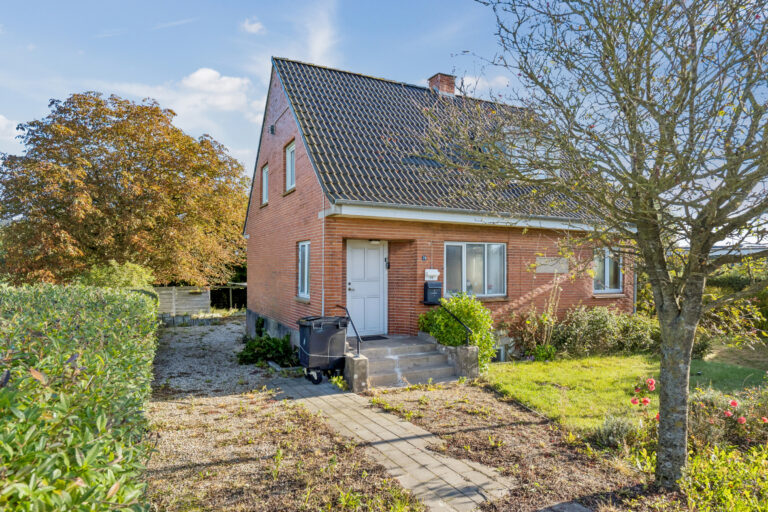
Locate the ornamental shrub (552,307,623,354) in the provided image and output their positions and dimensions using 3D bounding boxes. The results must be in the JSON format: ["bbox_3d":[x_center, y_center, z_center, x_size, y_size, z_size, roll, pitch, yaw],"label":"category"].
[{"bbox_3d":[5.072,1.825,11.649,2.250,1.170,1.330,1,-2,-26],"label":"ornamental shrub"}]

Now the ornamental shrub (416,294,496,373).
[{"bbox_3d":[1.558,1.503,9.638,1.560,1.530,1.550,0,-1,0],"label":"ornamental shrub"}]

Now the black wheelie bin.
[{"bbox_3d":[-1.140,1.694,8.680,0.770,1.160,0.760,1,-1,-24],"label":"black wheelie bin"}]

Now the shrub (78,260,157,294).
[{"bbox_3d":[-10.795,1.563,18.969,3.000,2.600,2.800,1,-2,-26],"label":"shrub"}]

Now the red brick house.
[{"bbox_3d":[1.194,-1.638,15.239,9.600,8.350,9.300,1,-2,-26],"label":"red brick house"}]

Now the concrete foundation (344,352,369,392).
[{"bbox_3d":[-0.488,1.977,7.936,0.260,0.545,0.540,1,-2,-26],"label":"concrete foundation"}]

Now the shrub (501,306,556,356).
[{"bbox_3d":[3.343,1.772,10.973,1.450,1.190,1.080,1,-2,-26],"label":"shrub"}]

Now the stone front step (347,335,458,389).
[{"bbox_3d":[0.034,1.984,9.106,1.970,0.530,1.900,1,-2,-26],"label":"stone front step"}]

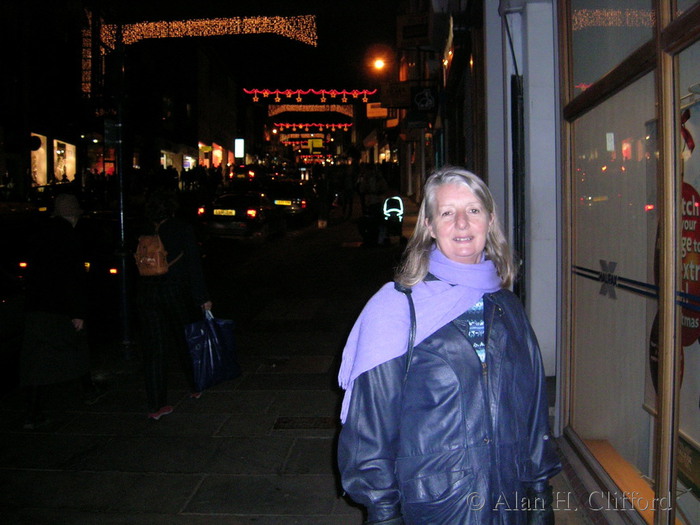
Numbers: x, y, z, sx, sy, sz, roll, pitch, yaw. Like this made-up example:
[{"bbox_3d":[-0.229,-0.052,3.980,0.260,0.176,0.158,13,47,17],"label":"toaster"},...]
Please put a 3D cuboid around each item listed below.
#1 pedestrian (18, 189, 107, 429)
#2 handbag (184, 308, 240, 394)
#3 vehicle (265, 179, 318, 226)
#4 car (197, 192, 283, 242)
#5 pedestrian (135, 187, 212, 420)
[{"bbox_3d":[-2.066,0.282,5.057,0.480,1.600,0.500,0,3,20],"label":"pedestrian"},{"bbox_3d":[-0.971,0.622,5.000,0.160,0.500,0.410,2,4,45],"label":"handbag"},{"bbox_3d":[-1.954,-1.924,23.605,1.680,1.430,4.100,-1,7,1],"label":"vehicle"},{"bbox_3d":[-2.851,-1.342,18.904,1.660,1.420,4.050,0,7,3],"label":"car"},{"bbox_3d":[-1.279,0.250,5.077,0.480,1.610,0.500,1,3,27],"label":"pedestrian"}]

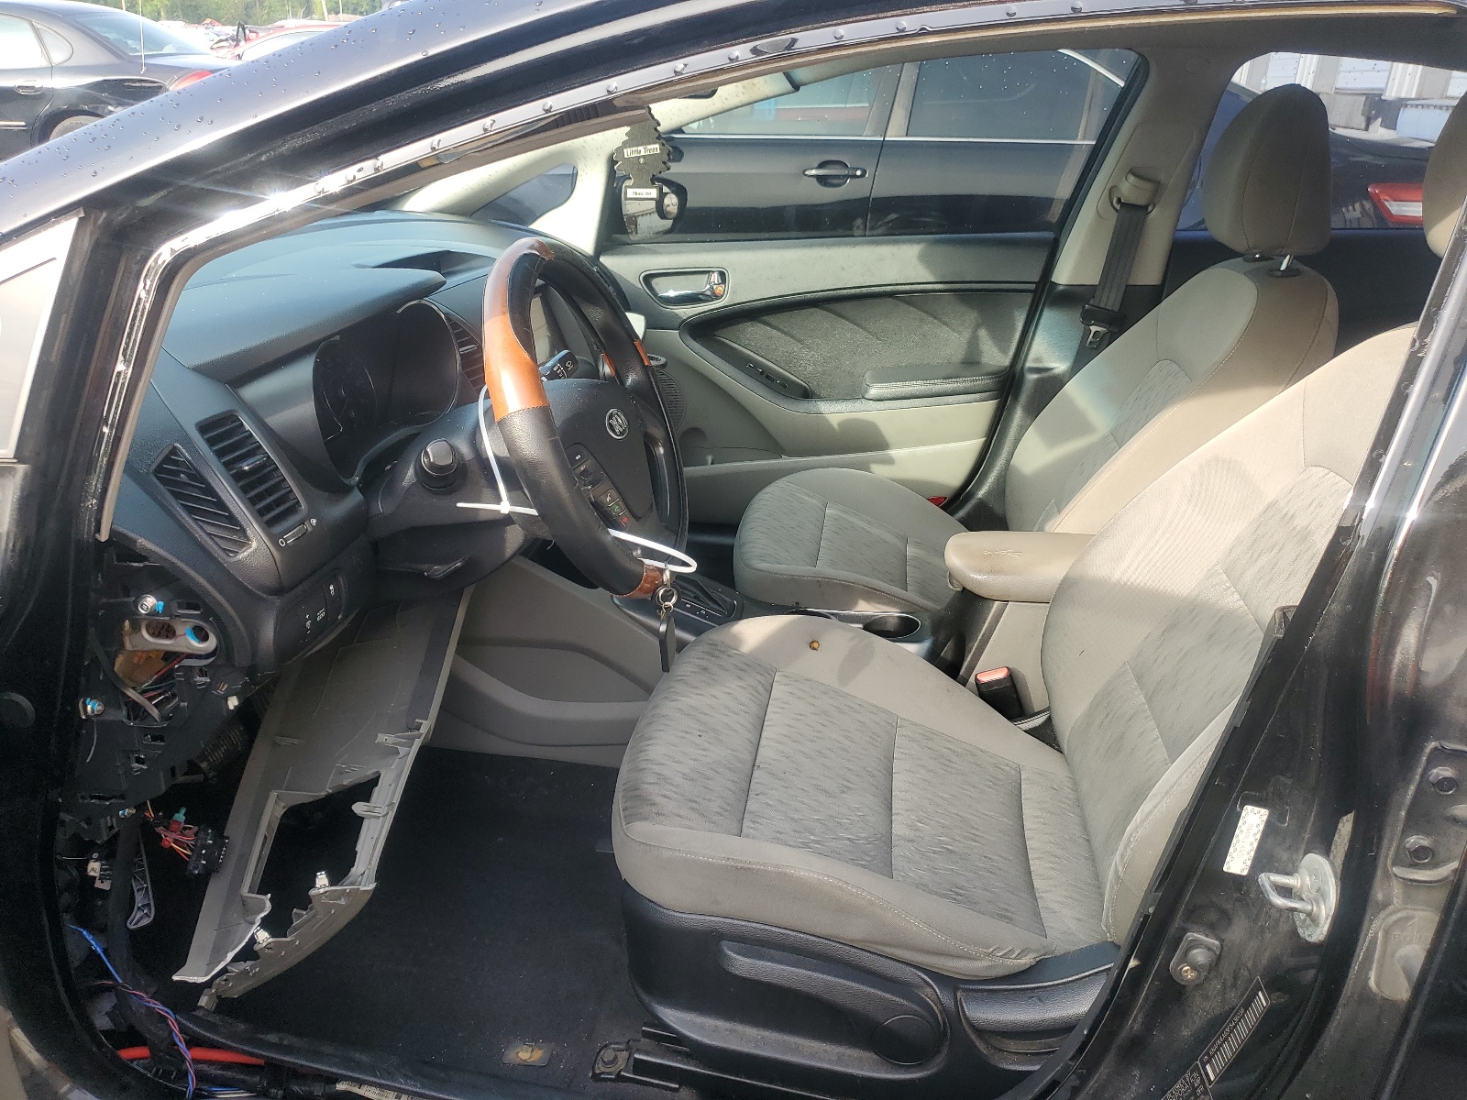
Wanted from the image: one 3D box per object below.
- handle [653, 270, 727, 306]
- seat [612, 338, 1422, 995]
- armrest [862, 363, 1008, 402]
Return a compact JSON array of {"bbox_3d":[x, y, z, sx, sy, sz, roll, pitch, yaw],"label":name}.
[{"bbox_3d":[-0.082,-0.502,2.108,0.145,0.065,0.040,5,25,8],"label":"handle"},{"bbox_3d":[0.321,0.000,1.115,0.870,0.850,0.530,5,25,8],"label":"seat"},{"bbox_3d":[0.384,-0.312,2.084,0.275,0.055,0.085,5,25,8],"label":"armrest"}]

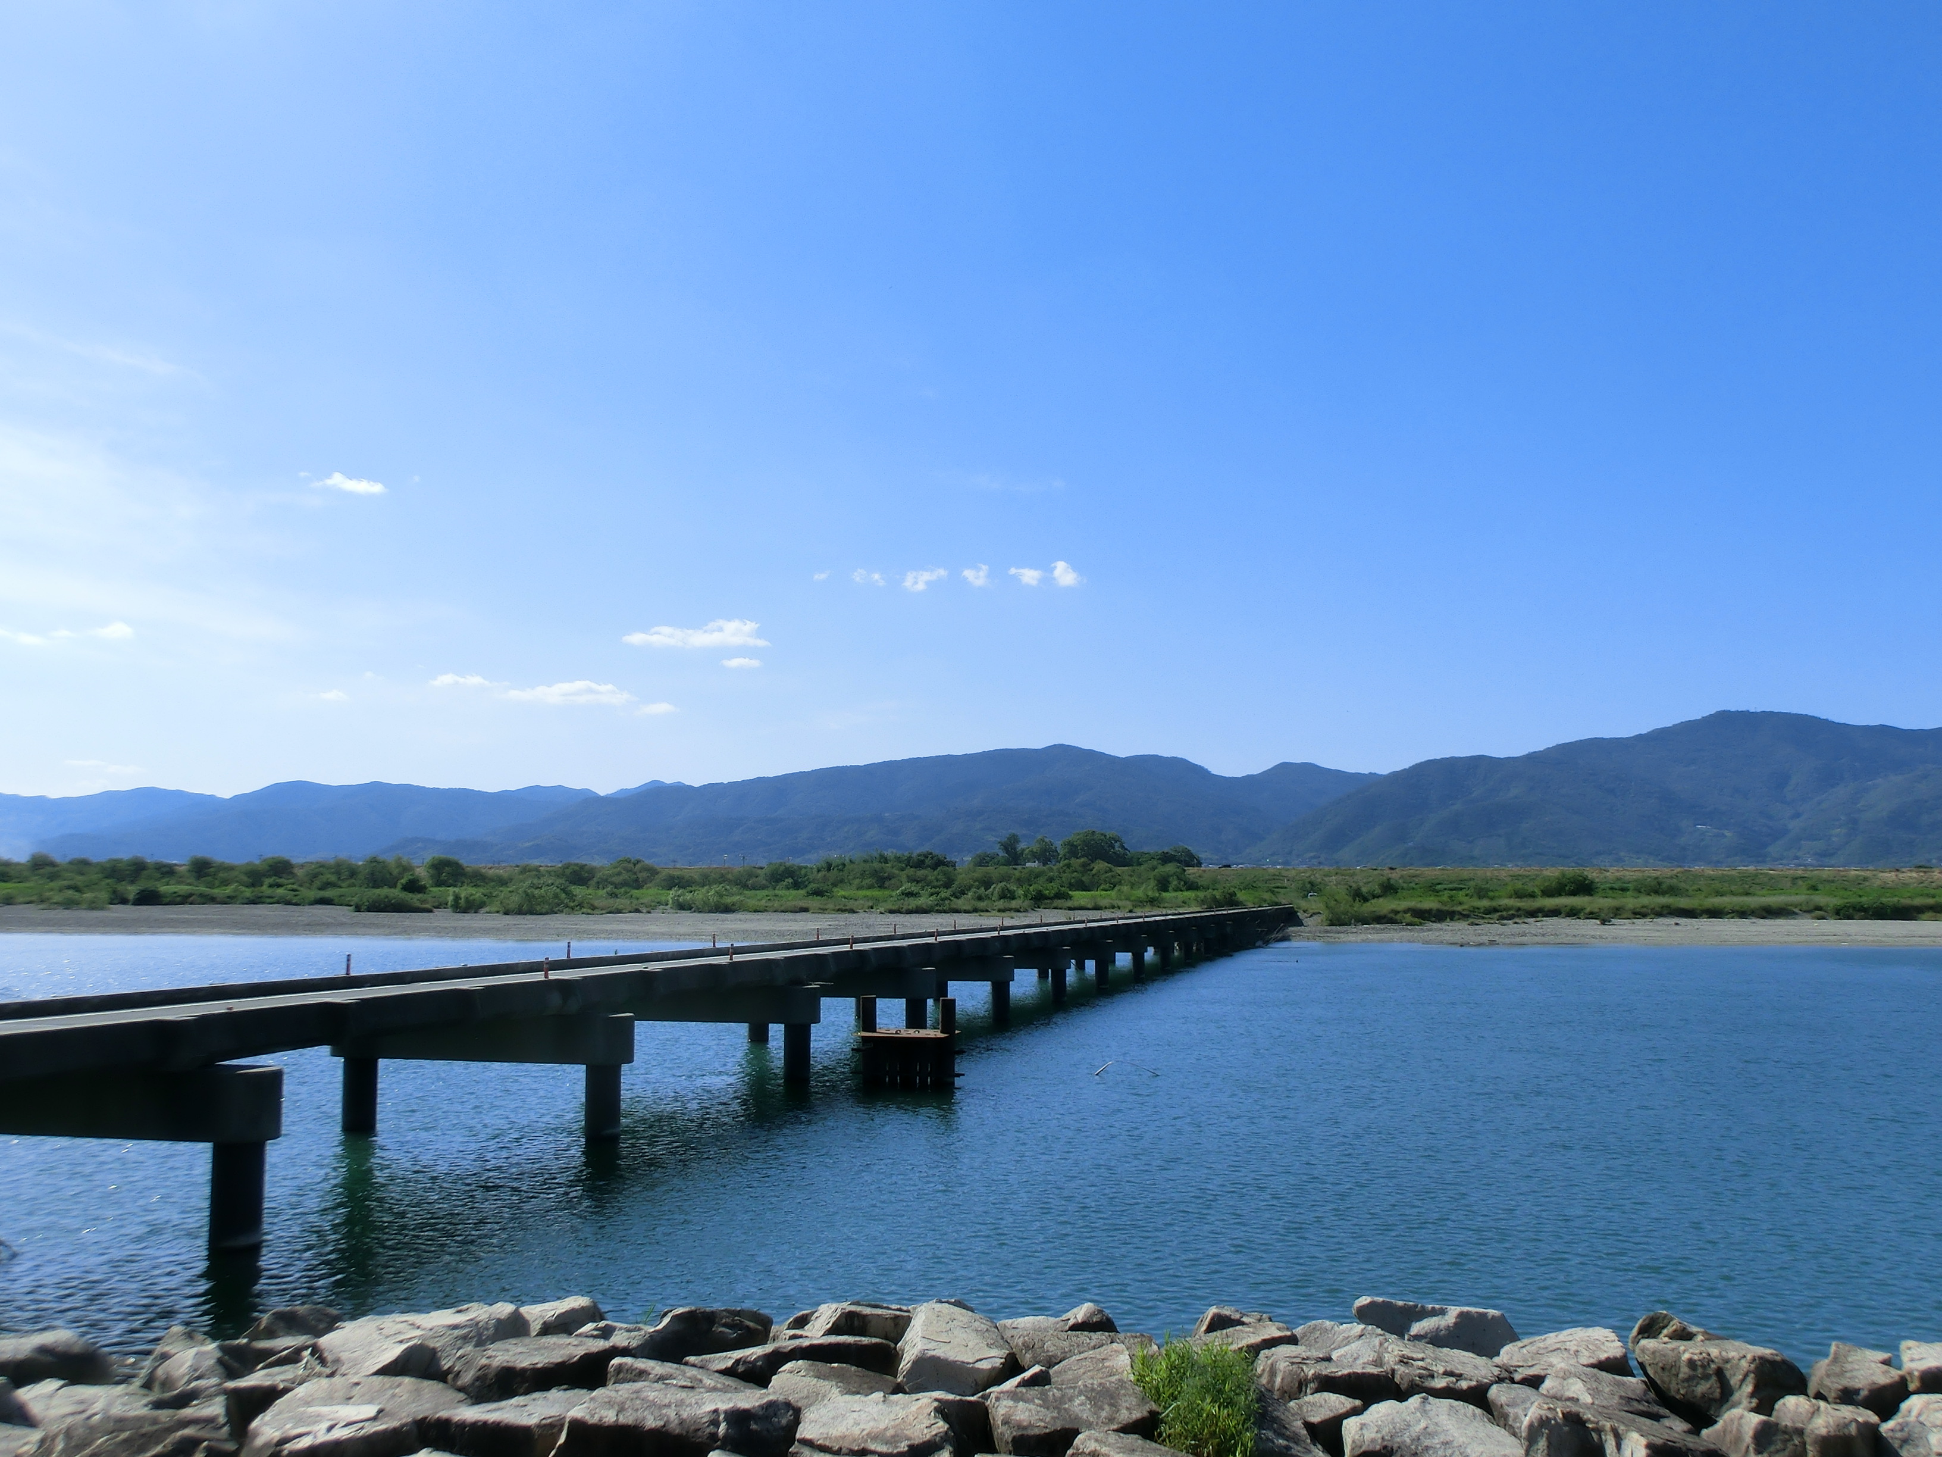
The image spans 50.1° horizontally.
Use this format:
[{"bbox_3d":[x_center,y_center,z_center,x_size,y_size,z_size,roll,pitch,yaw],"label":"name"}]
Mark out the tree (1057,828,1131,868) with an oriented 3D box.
[{"bbox_3d":[28.770,27.890,480.000,17.190,8.950,15.000,0,-4,3],"label":"tree"}]

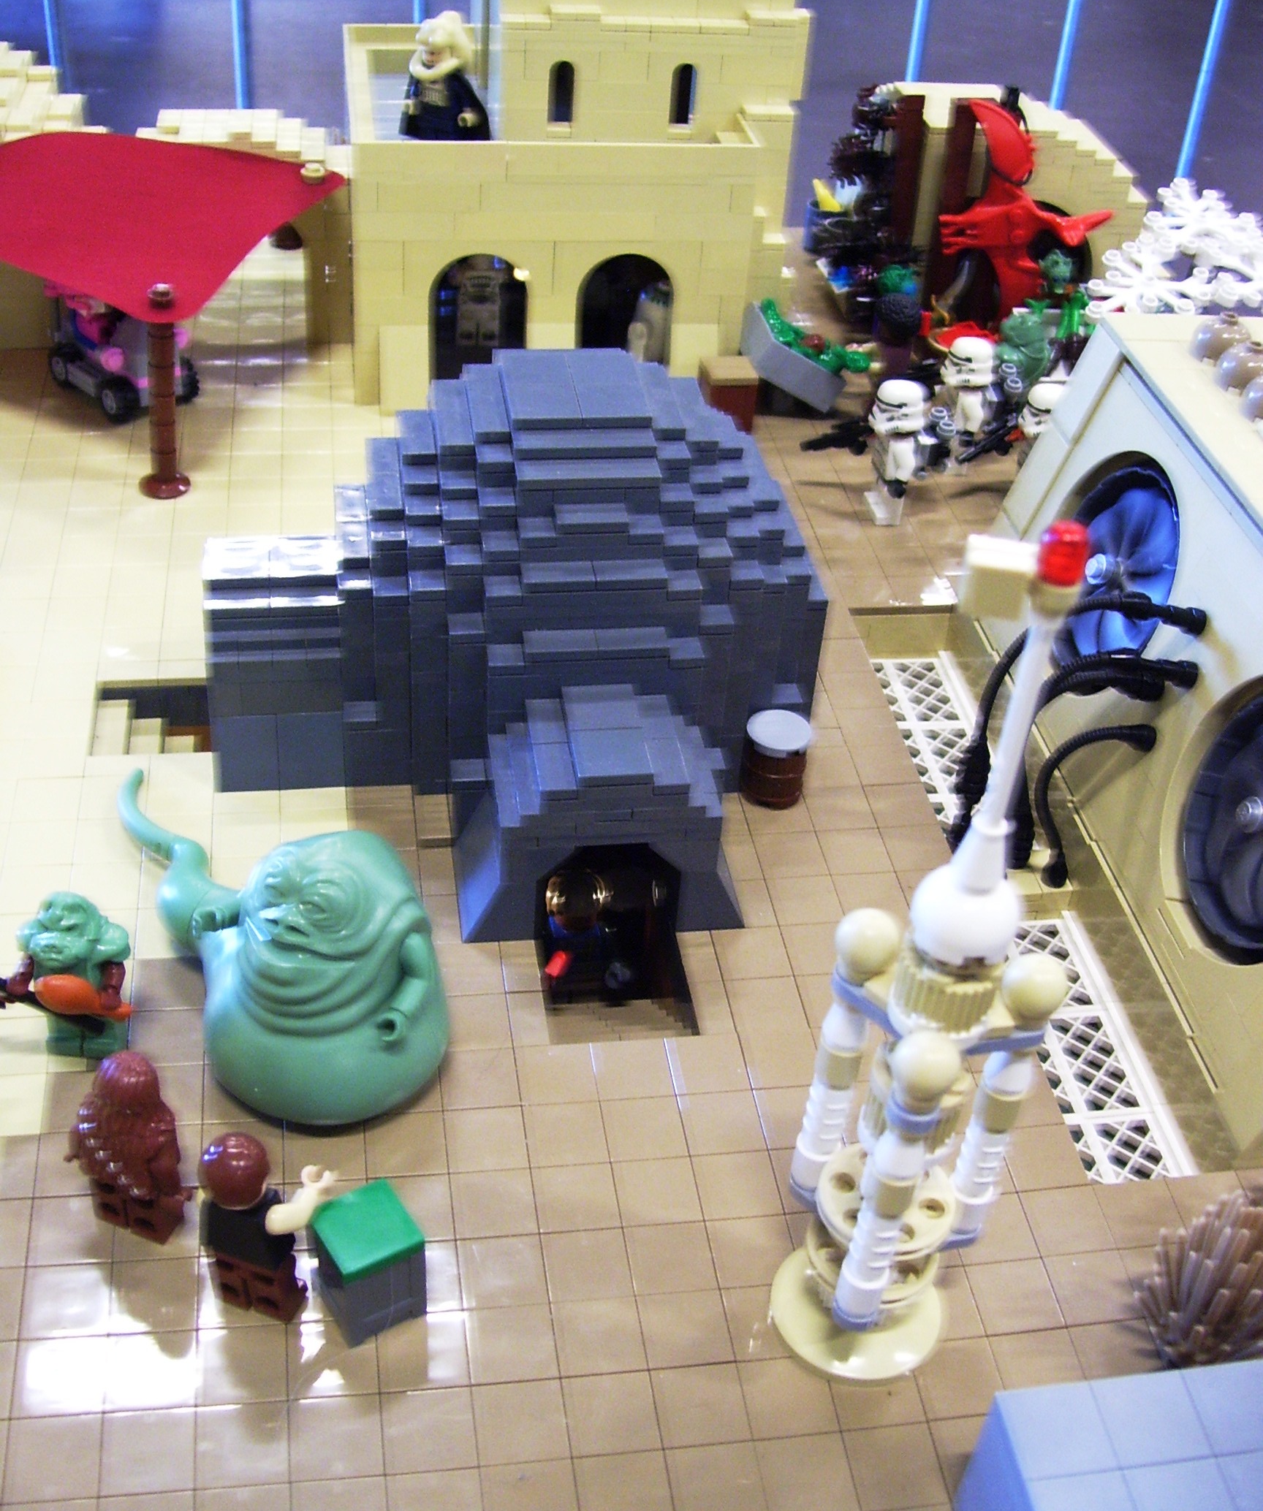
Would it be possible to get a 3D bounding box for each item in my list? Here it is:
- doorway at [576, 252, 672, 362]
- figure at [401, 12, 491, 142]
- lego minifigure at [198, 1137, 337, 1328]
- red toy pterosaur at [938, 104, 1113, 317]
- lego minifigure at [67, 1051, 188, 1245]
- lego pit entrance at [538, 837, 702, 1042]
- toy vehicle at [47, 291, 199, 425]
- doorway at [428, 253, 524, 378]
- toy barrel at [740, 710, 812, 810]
[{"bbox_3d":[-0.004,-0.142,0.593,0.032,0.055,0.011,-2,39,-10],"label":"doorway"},{"bbox_3d":[-0.059,-0.215,0.562,0.030,0.045,0.022,15,39,11],"label":"figure"},{"bbox_3d":[-0.066,0.080,0.314,0.024,0.042,0.019,16,39,12],"label":"lego minifigure"},{"bbox_3d":[0.140,-0.192,0.632,0.063,0.086,0.034,-5,40,-15],"label":"red toy pterosaur"},{"bbox_3d":[-0.091,0.070,0.321,0.025,0.045,0.015,17,40,13],"label":"lego minifigure"},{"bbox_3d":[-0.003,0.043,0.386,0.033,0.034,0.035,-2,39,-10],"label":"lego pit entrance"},{"bbox_3d":[-0.167,-0.134,0.574,0.048,0.036,0.032,34,46,30],"label":"toy vehicle"},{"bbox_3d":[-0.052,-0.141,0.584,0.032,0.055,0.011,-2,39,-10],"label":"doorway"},{"bbox_3d":[0.037,0.002,0.446,0.017,0.020,0.017,-2,39,-10],"label":"toy barrel"}]

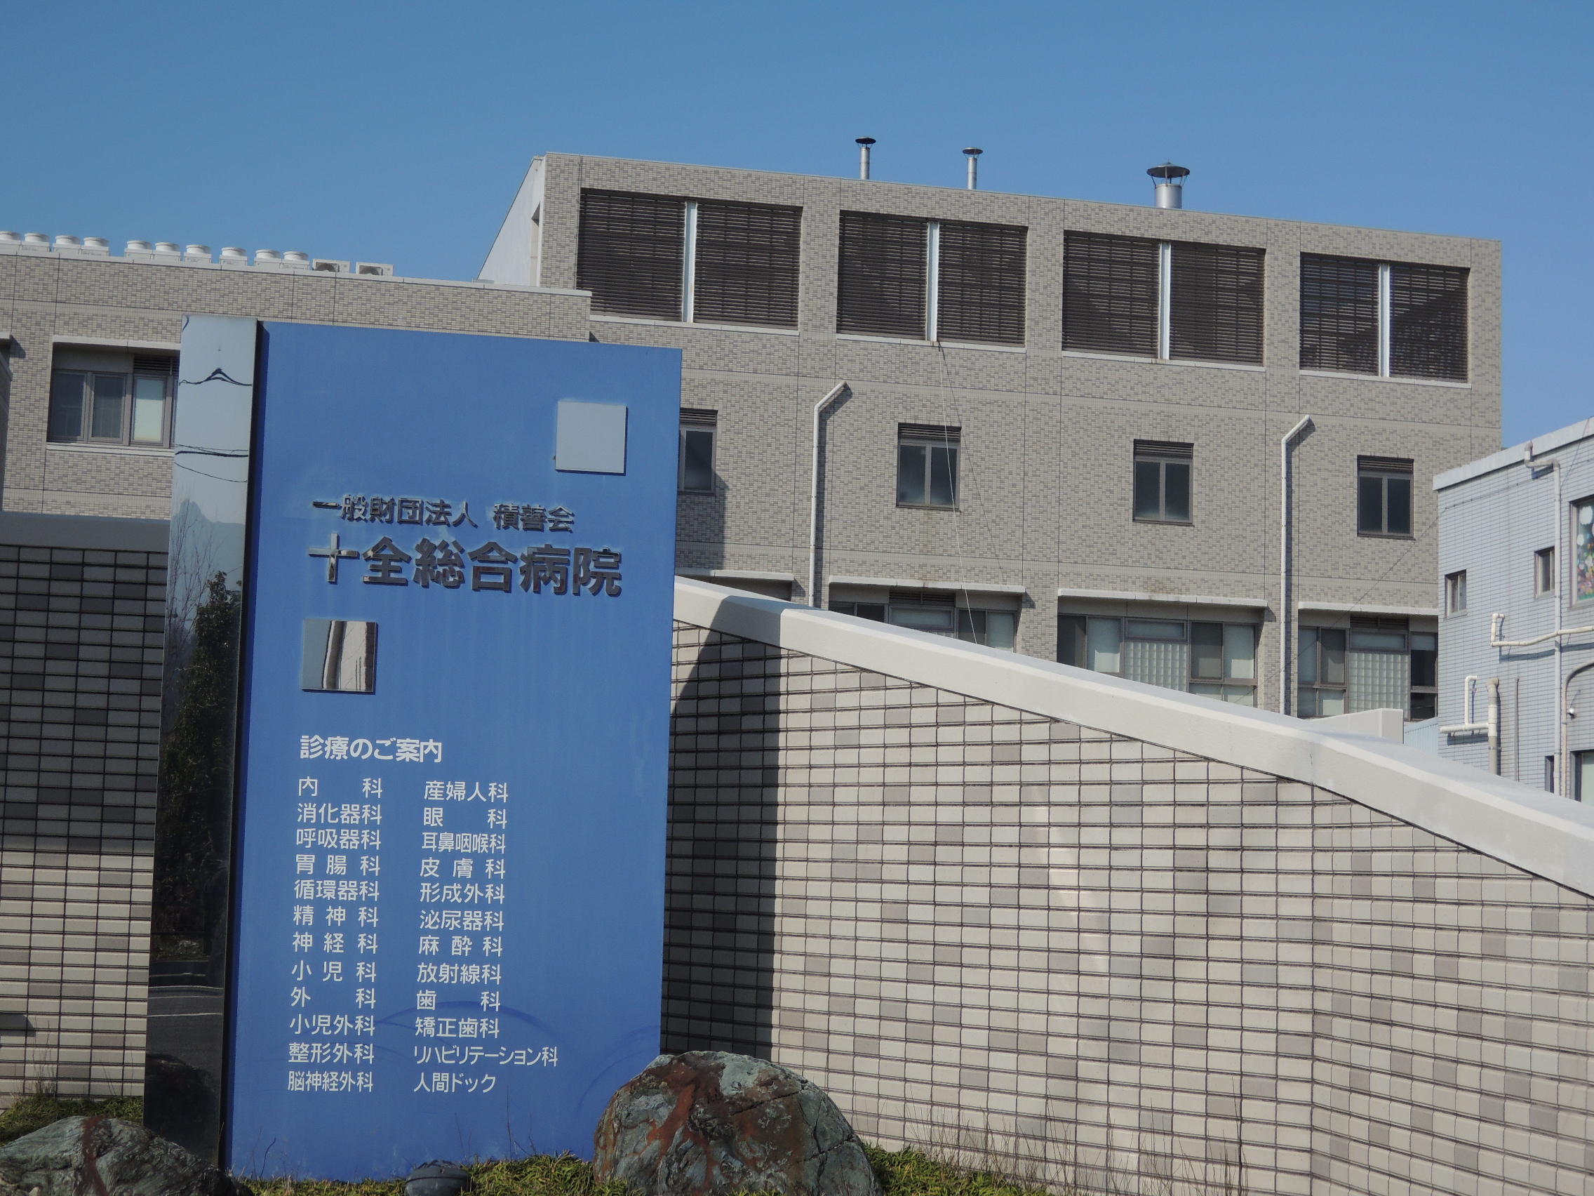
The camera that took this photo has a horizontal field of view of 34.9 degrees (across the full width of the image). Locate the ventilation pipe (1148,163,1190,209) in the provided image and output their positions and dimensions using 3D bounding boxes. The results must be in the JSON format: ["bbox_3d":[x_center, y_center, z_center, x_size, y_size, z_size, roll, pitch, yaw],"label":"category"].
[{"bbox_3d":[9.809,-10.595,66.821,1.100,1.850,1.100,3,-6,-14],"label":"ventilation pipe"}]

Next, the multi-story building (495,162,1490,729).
[{"bbox_3d":[3.827,-0.353,68.995,24.960,17.580,16.000,3,-6,-14],"label":"multi-story building"}]

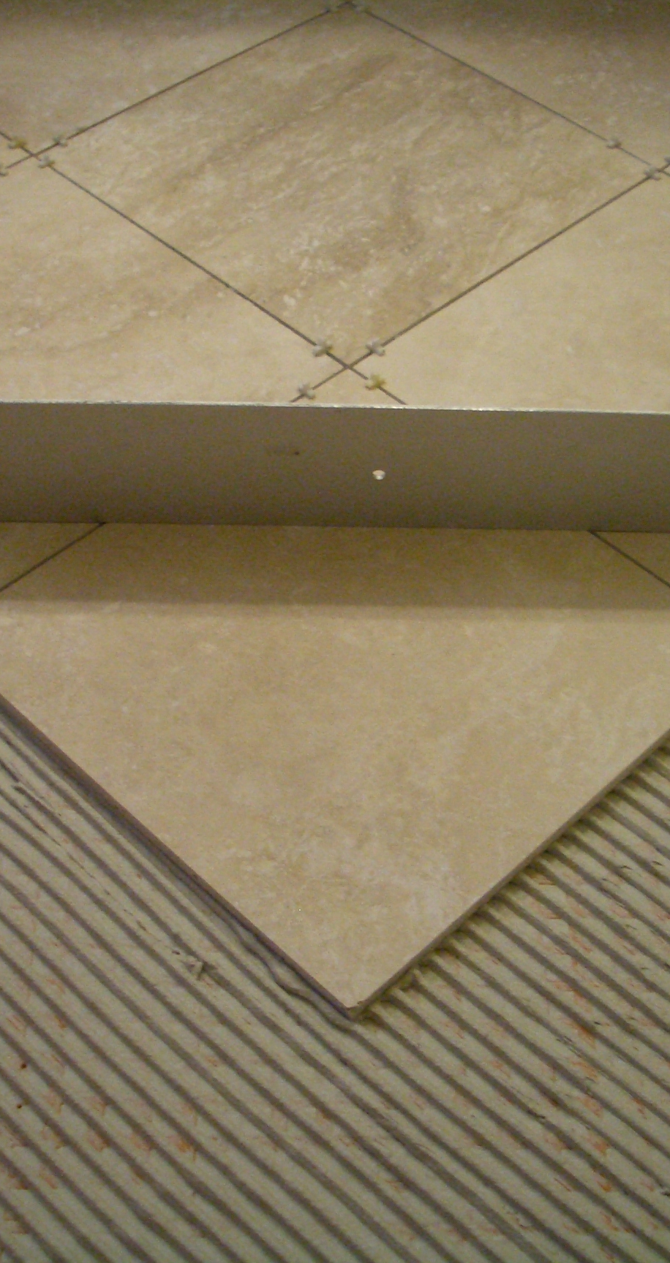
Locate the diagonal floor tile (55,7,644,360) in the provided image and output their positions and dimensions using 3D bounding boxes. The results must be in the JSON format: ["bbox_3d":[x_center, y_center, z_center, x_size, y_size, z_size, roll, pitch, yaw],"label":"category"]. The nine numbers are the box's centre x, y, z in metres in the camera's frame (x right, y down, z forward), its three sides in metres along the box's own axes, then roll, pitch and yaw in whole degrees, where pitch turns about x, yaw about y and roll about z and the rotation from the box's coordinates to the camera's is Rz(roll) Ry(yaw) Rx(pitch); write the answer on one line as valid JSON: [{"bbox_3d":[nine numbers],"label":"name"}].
[{"bbox_3d":[0.009,-0.325,1.191,0.305,0.009,0.305,-37,60,-28],"label":"diagonal floor tile"}]

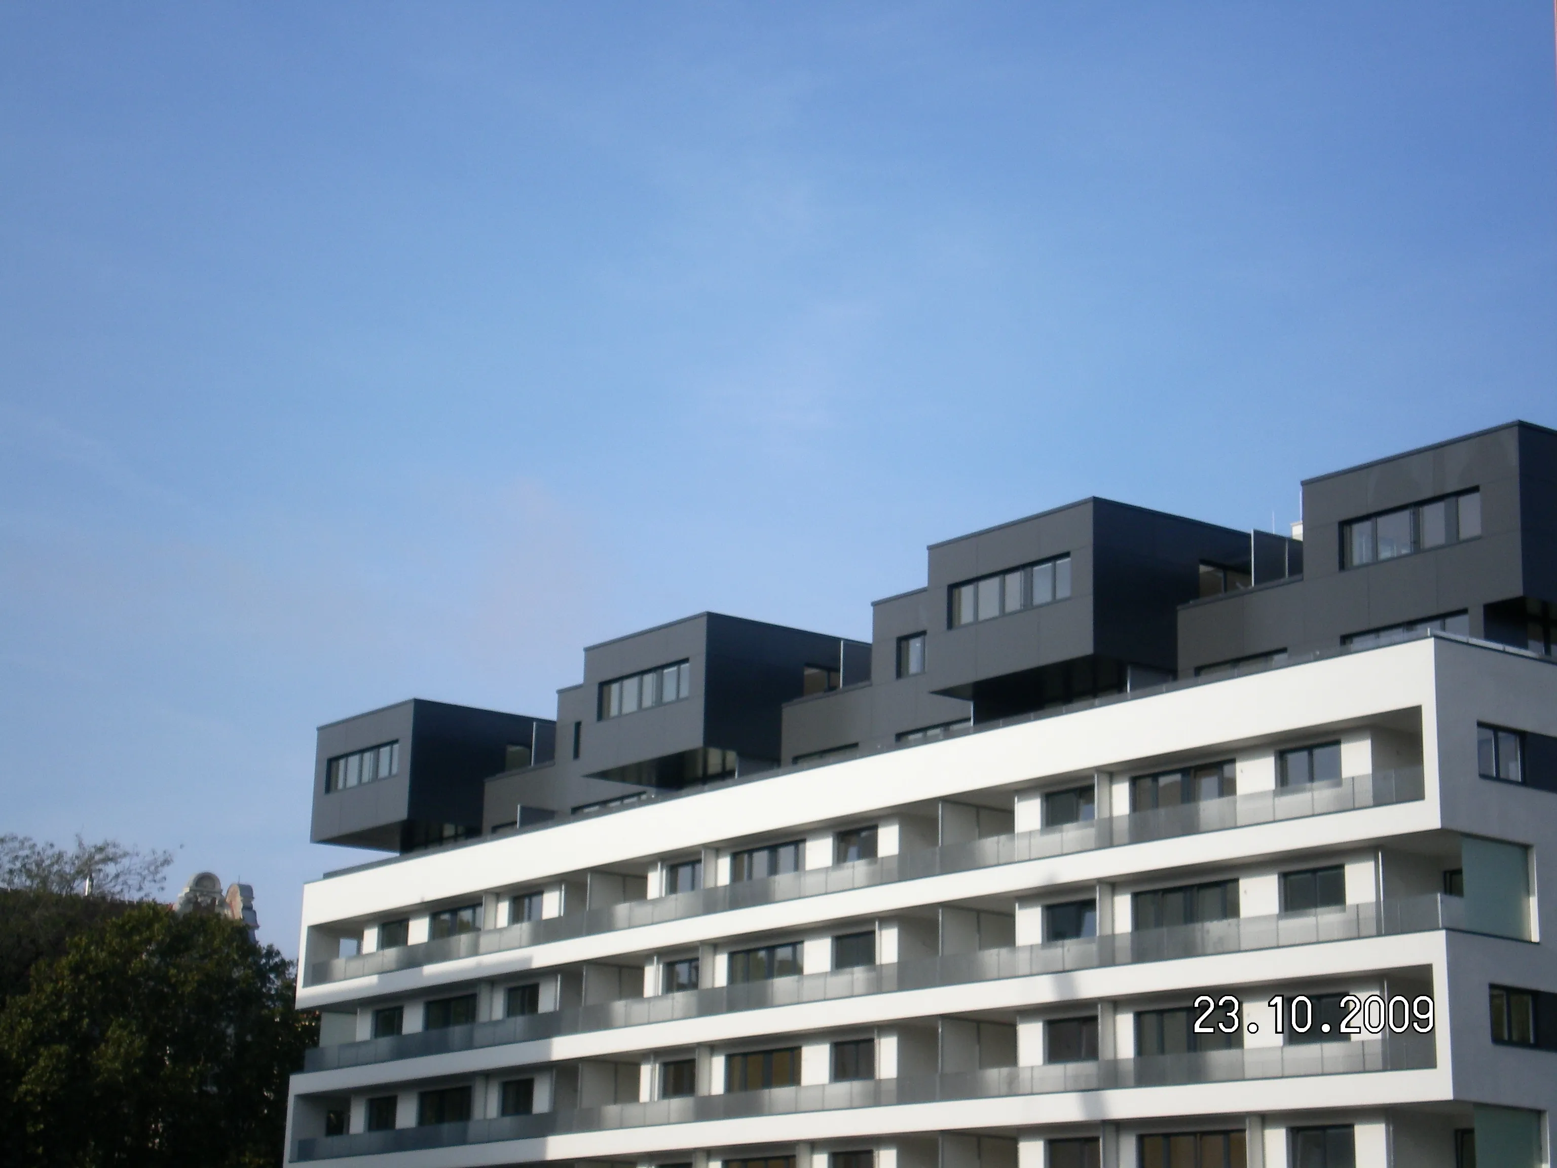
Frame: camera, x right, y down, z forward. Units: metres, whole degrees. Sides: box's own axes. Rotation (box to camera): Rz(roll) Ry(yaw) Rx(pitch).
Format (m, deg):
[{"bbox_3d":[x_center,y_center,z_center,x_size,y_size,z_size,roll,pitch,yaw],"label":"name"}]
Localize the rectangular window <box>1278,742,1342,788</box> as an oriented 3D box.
[{"bbox_3d":[12.596,4.367,72.485,0.150,1.116,1.980,12,-18,-36],"label":"rectangular window"}]

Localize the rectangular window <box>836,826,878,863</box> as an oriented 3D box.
[{"bbox_3d":[2.174,7.305,85.431,0.150,1.034,1.912,12,-18,-36],"label":"rectangular window"}]

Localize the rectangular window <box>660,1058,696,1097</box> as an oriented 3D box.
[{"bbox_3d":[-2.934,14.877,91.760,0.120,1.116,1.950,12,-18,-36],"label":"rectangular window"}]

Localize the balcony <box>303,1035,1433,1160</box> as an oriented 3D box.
[{"bbox_3d":[-1.092,15.072,87.268,0.080,0.750,50.713,12,-18,-37],"label":"balcony"}]

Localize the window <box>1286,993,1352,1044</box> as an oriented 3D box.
[{"bbox_3d":[12.507,10.101,70.975,0.150,1.112,1.983,12,-18,-36],"label":"window"}]

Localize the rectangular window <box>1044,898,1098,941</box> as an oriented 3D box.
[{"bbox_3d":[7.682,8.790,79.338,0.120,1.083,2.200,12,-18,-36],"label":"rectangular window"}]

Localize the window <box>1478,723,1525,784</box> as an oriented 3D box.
[{"bbox_3d":[16.398,3.890,69.267,1.633,1.237,0.150,12,-18,-36],"label":"window"}]

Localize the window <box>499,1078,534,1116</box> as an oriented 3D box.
[{"bbox_3d":[-8.263,16.229,96.700,0.150,1.133,1.942,12,-18,-36],"label":"window"}]

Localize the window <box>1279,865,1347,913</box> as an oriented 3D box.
[{"bbox_3d":[12.778,7.386,73.041,0.120,1.128,1.928,12,-18,-36],"label":"window"}]

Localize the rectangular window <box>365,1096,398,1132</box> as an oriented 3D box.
[{"bbox_3d":[-13.577,18.176,104.845,0.120,1.143,1.903,12,-18,-36],"label":"rectangular window"}]

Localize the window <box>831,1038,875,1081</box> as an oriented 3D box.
[{"bbox_3d":[2.048,13.105,83.952,0.150,1.108,1.929,12,-18,-36],"label":"window"}]

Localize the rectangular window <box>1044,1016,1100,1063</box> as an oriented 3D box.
[{"bbox_3d":[7.404,11.549,77.313,0.150,1.130,1.964,12,-18,-36],"label":"rectangular window"}]

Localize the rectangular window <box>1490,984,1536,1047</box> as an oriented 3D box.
[{"bbox_3d":[16.536,9.741,68.804,1.505,1.280,0.120,12,-18,-36],"label":"rectangular window"}]

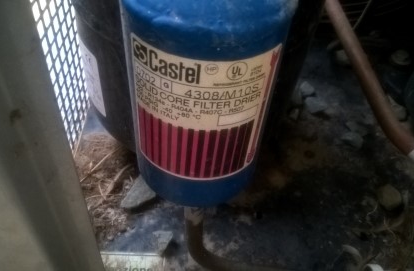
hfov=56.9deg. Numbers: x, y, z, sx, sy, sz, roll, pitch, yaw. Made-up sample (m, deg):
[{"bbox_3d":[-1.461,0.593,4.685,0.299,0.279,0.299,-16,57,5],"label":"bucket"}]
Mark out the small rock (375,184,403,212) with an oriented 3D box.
[{"bbox_3d":[0.176,0.060,0.369,0.020,0.014,0.019,35,53,25],"label":"small rock"}]

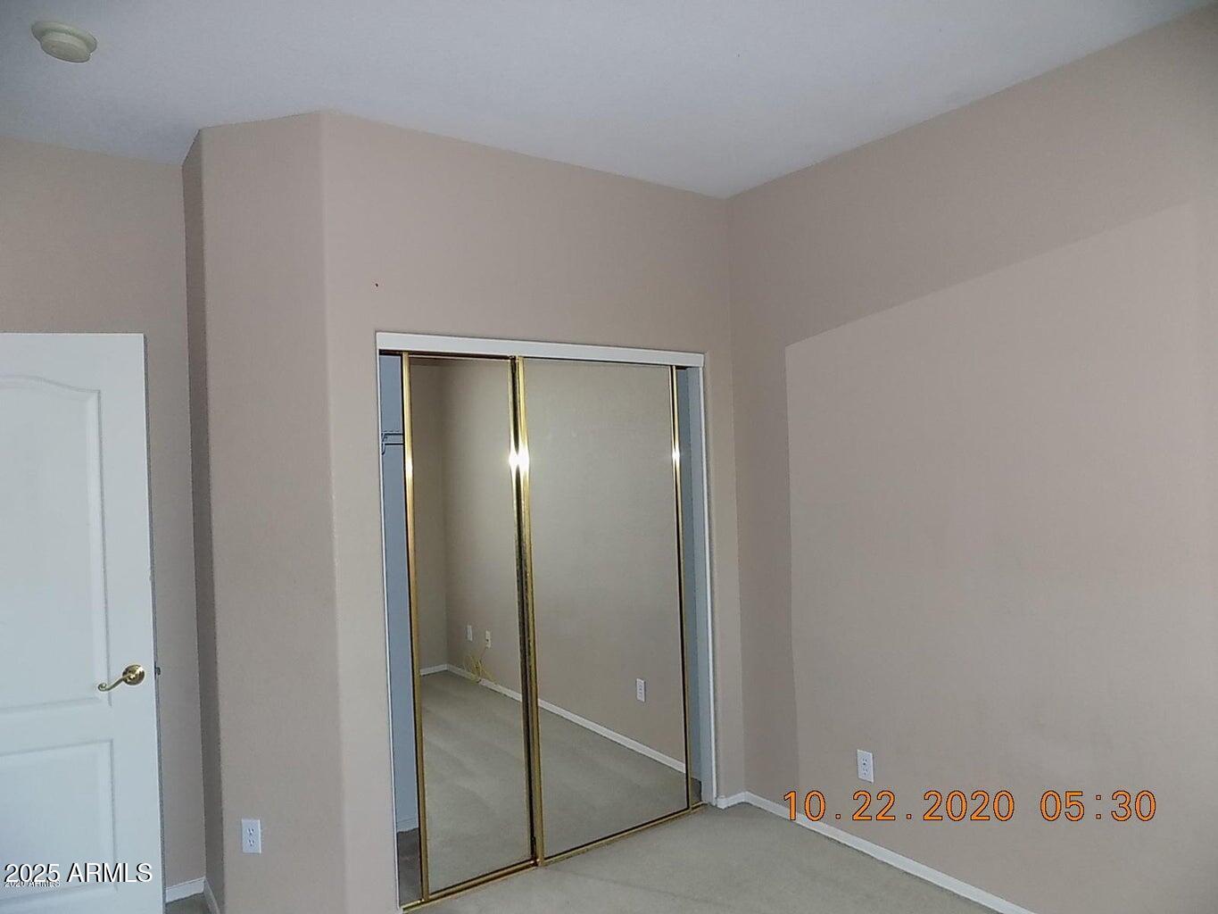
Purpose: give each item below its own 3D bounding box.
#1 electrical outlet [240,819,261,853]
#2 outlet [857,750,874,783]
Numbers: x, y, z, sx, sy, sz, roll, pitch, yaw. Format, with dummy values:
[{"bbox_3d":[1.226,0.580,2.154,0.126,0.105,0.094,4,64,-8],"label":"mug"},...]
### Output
[{"bbox_3d":[-1.201,1.274,2.714,0.070,0.115,0.010,-2,0,11],"label":"electrical outlet"},{"bbox_3d":[0.997,1.206,3.153,0.010,0.115,0.070,-2,0,-35],"label":"outlet"}]

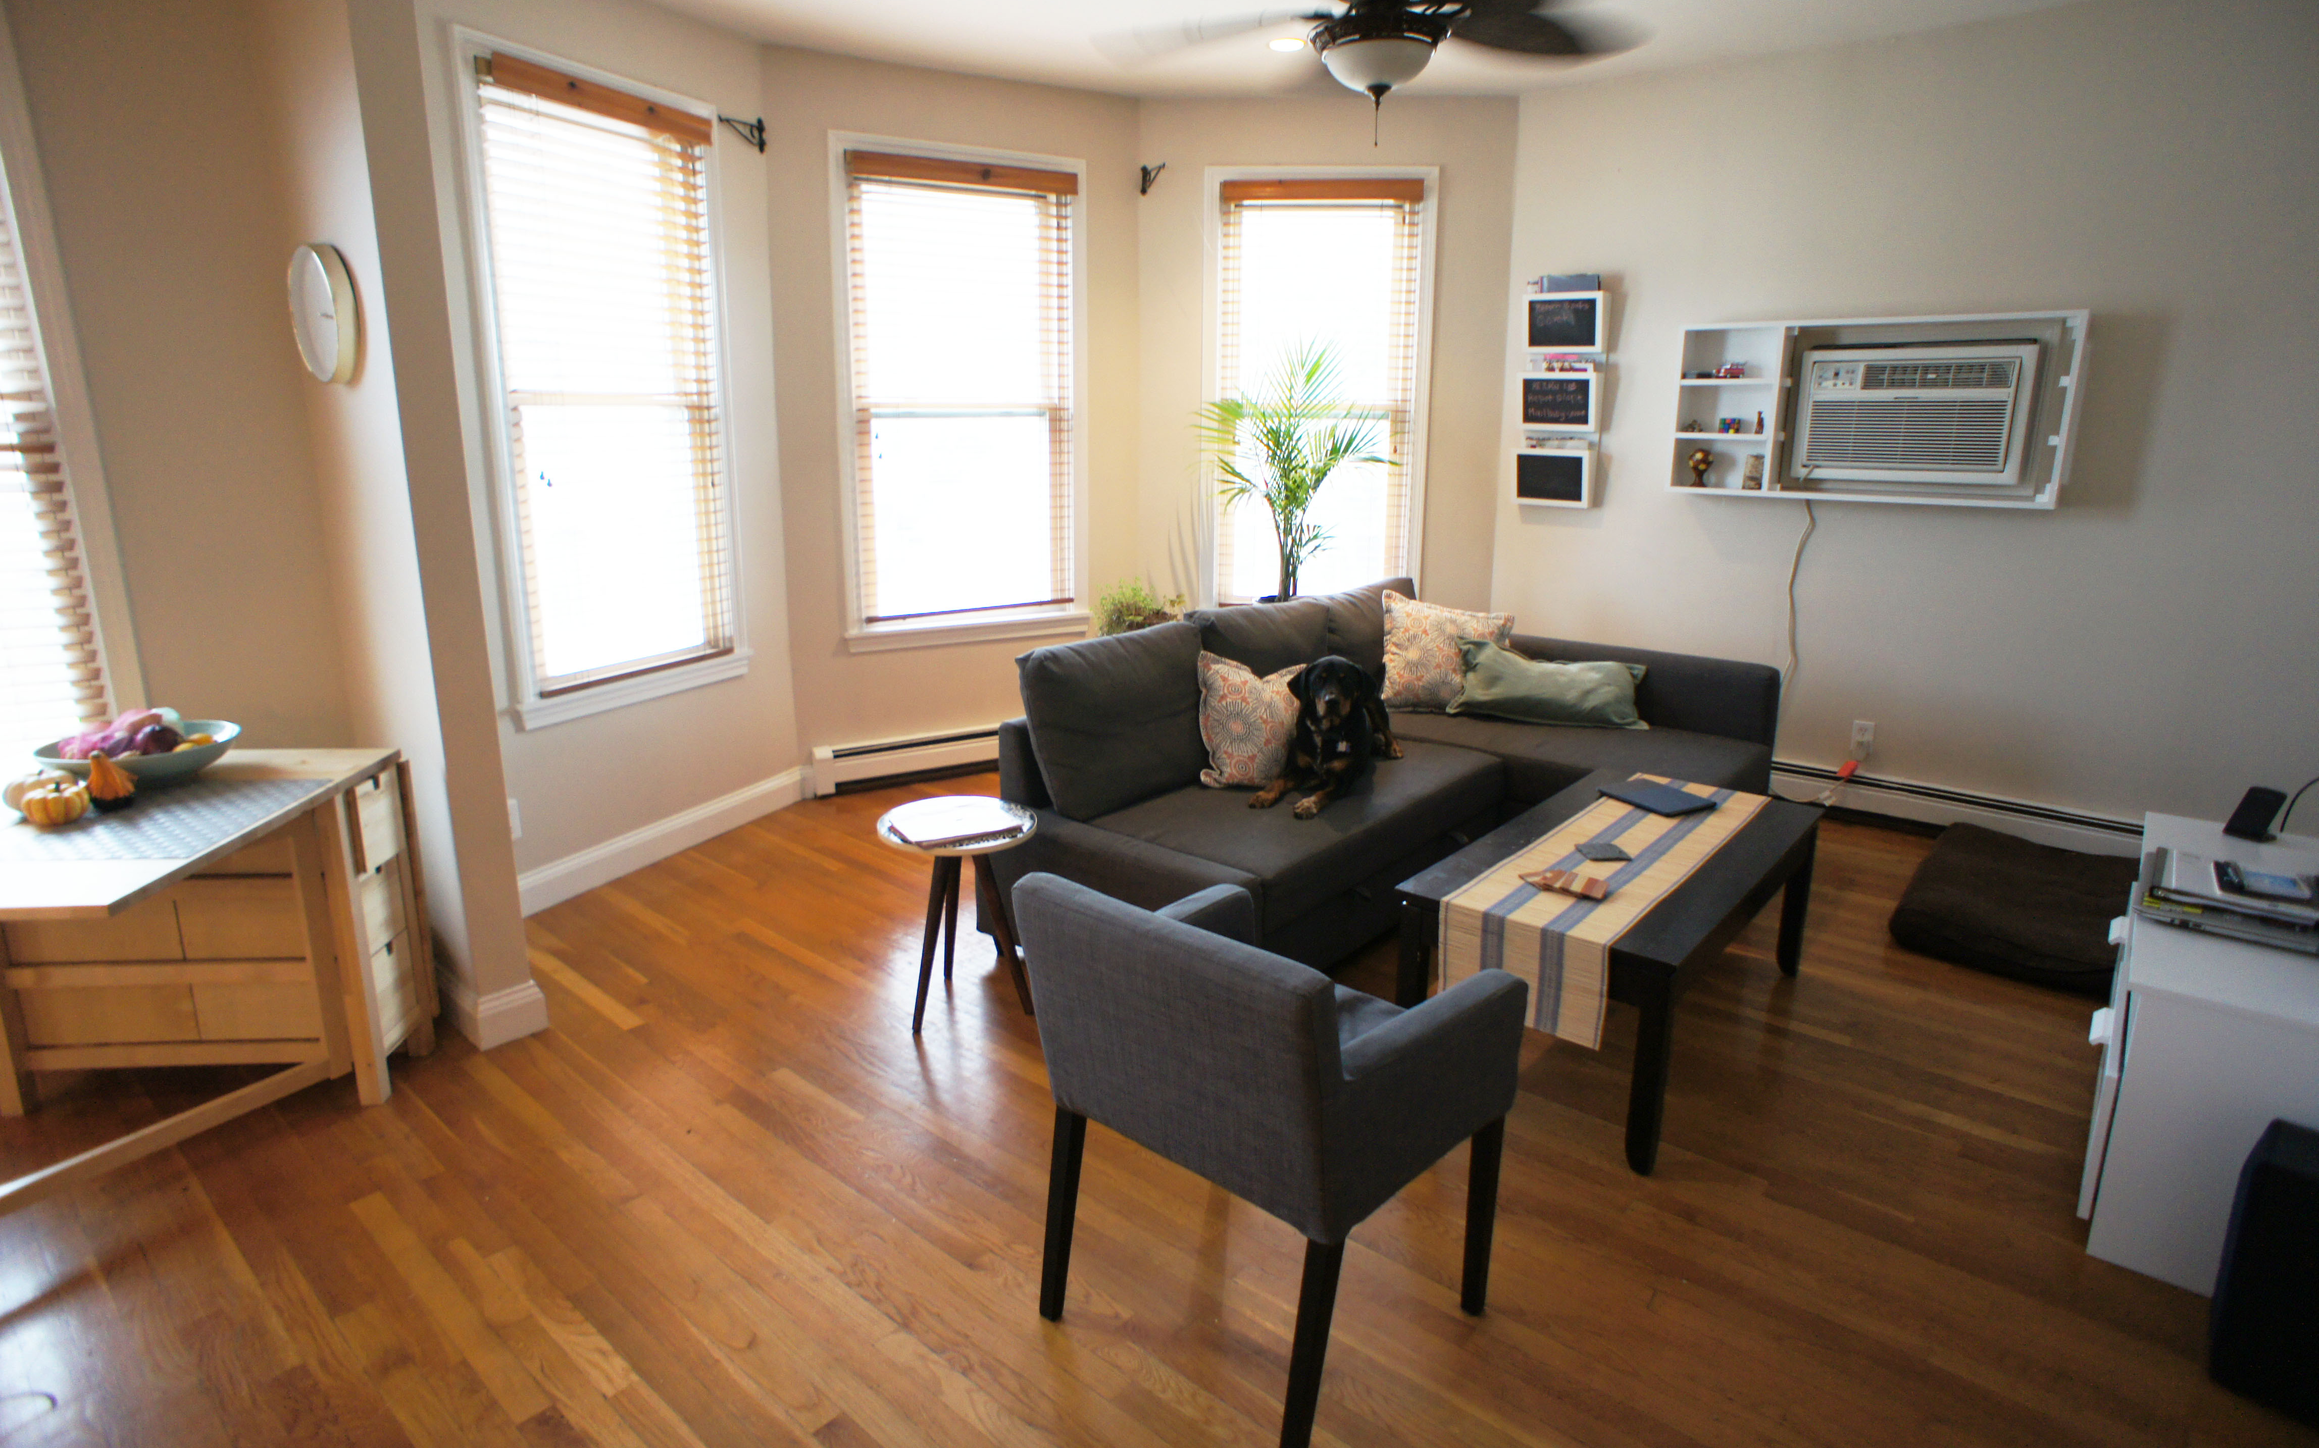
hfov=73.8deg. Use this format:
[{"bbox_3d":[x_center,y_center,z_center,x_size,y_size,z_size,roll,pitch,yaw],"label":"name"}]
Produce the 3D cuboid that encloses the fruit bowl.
[{"bbox_3d":[-2.226,0.071,3.386,0.380,0.080,0.380,0,13,0],"label":"fruit bowl"}]

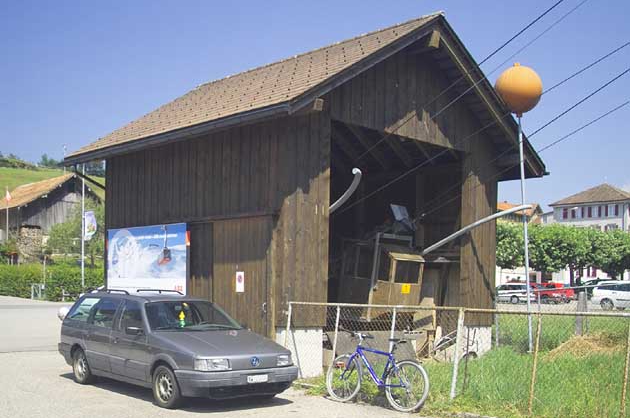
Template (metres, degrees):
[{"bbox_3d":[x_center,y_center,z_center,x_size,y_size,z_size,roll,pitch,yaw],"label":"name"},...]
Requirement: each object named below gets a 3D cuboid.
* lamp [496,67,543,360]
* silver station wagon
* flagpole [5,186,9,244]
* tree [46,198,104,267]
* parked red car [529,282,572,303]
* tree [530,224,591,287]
[{"bbox_3d":[4.450,-0.020,16.100,0.980,6.150,0.980,-3,-3,16],"label":"lamp"},{"bbox_3d":[-2.340,2.100,11.910,1.710,1.490,4.570,5,-6,-42],"label":"silver station wagon"},{"bbox_3d":[-18.400,0.600,45.000,0.200,3.800,0.150,1,-4,0],"label":"flagpole"},{"bbox_3d":[-13.900,1.500,46.000,4.100,4.500,4.100,2,-4,-17],"label":"tree"},{"bbox_3d":[15.600,5.600,50.000,4.100,1.420,1.660,-1,-4,30],"label":"parked red car"},{"bbox_3d":[17.550,3.700,54.000,4.400,5.300,4.200,0,-4,18],"label":"tree"}]

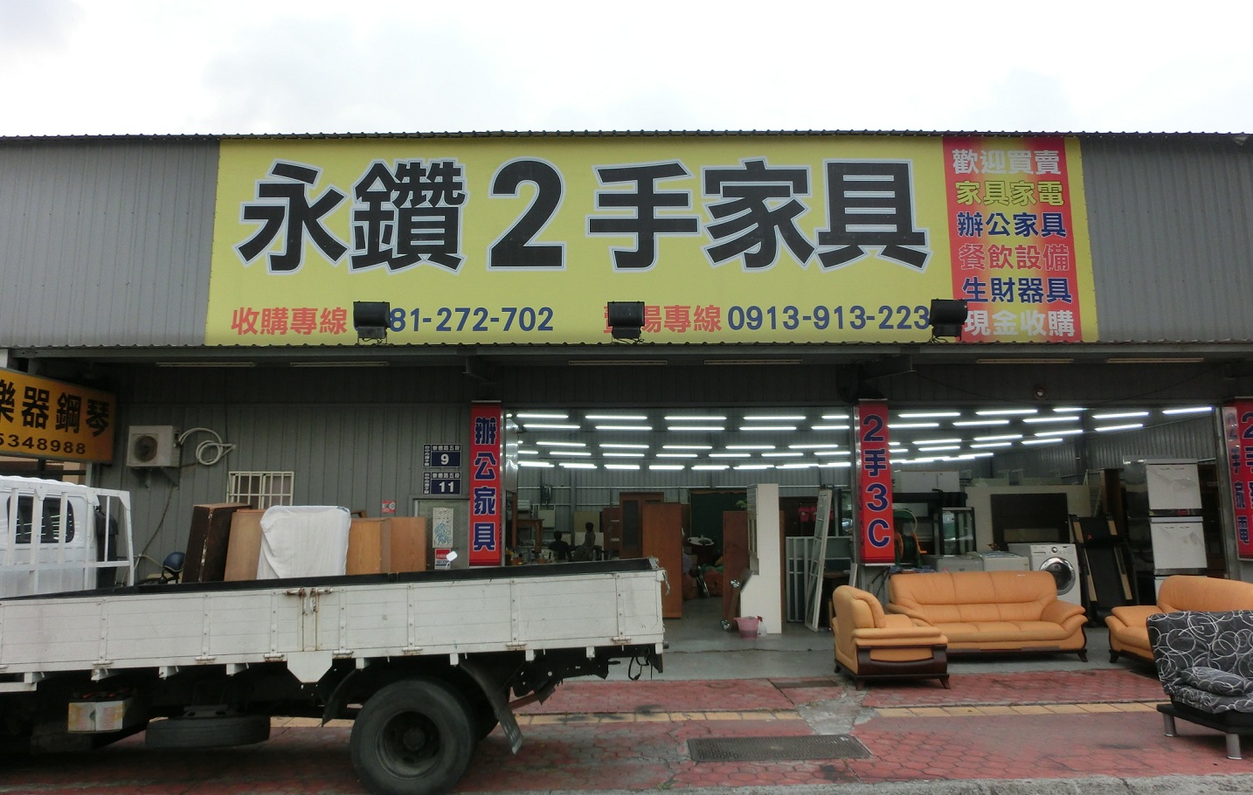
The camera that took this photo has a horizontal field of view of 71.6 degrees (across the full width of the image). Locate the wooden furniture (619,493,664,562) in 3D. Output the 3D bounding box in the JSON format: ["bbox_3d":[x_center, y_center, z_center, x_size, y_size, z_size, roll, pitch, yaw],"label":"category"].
[{"bbox_3d":[0.273,2.670,15.191,0.765,1.997,0.420,0,-9,-1],"label":"wooden furniture"}]

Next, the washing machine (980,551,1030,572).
[{"bbox_3d":[4.756,2.501,11.101,0.580,1.015,0.580,0,-9,-1],"label":"washing machine"}]

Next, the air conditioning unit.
[{"bbox_3d":[-5.996,0.632,11.048,0.570,0.507,0.230,0,-9,0],"label":"air conditioning unit"}]

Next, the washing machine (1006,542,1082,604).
[{"bbox_3d":[5.930,2.530,12.295,0.625,0.890,0.680,0,-9,-3],"label":"washing machine"}]

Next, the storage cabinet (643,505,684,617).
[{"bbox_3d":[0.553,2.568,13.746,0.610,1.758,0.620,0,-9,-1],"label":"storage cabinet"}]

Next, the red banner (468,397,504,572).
[{"bbox_3d":[-1.828,1.129,11.305,0.389,2.114,0.270,0,-9,-1],"label":"red banner"}]

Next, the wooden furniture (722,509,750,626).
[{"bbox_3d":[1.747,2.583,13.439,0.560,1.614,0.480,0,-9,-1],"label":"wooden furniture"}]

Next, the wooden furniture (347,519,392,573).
[{"bbox_3d":[-2.856,2.138,9.391,0.456,1.593,0.420,0,-9,0],"label":"wooden furniture"}]

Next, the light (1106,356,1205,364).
[{"bbox_3d":[6.628,-0.466,10.888,1.240,0.055,0.100,0,-9,0],"label":"light"}]

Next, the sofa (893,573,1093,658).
[{"bbox_3d":[4.165,2.539,10.147,2.040,0.960,0.900,-1,-9,3],"label":"sofa"}]

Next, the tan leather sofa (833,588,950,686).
[{"bbox_3d":[2.540,2.338,8.671,0.910,0.940,1.000,0,-9,-1],"label":"tan leather sofa"}]

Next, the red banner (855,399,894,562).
[{"bbox_3d":[3.163,1.080,11.103,0.371,2.073,0.270,0,-9,0],"label":"red banner"}]

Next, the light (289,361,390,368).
[{"bbox_3d":[-3.550,-0.413,10.758,1.221,0.060,0.090,0,-9,-1],"label":"light"}]

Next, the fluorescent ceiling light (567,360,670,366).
[{"bbox_3d":[-0.109,-0.437,10.884,1.240,0.055,0.100,0,-9,0],"label":"fluorescent ceiling light"}]

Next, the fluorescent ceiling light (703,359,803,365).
[{"bbox_3d":[1.587,-0.445,10.885,1.240,0.055,0.100,0,-9,0],"label":"fluorescent ceiling light"}]

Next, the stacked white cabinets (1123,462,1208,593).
[{"bbox_3d":[7.207,2.005,11.626,0.710,2.360,0.520,0,-8,-4],"label":"stacked white cabinets"}]

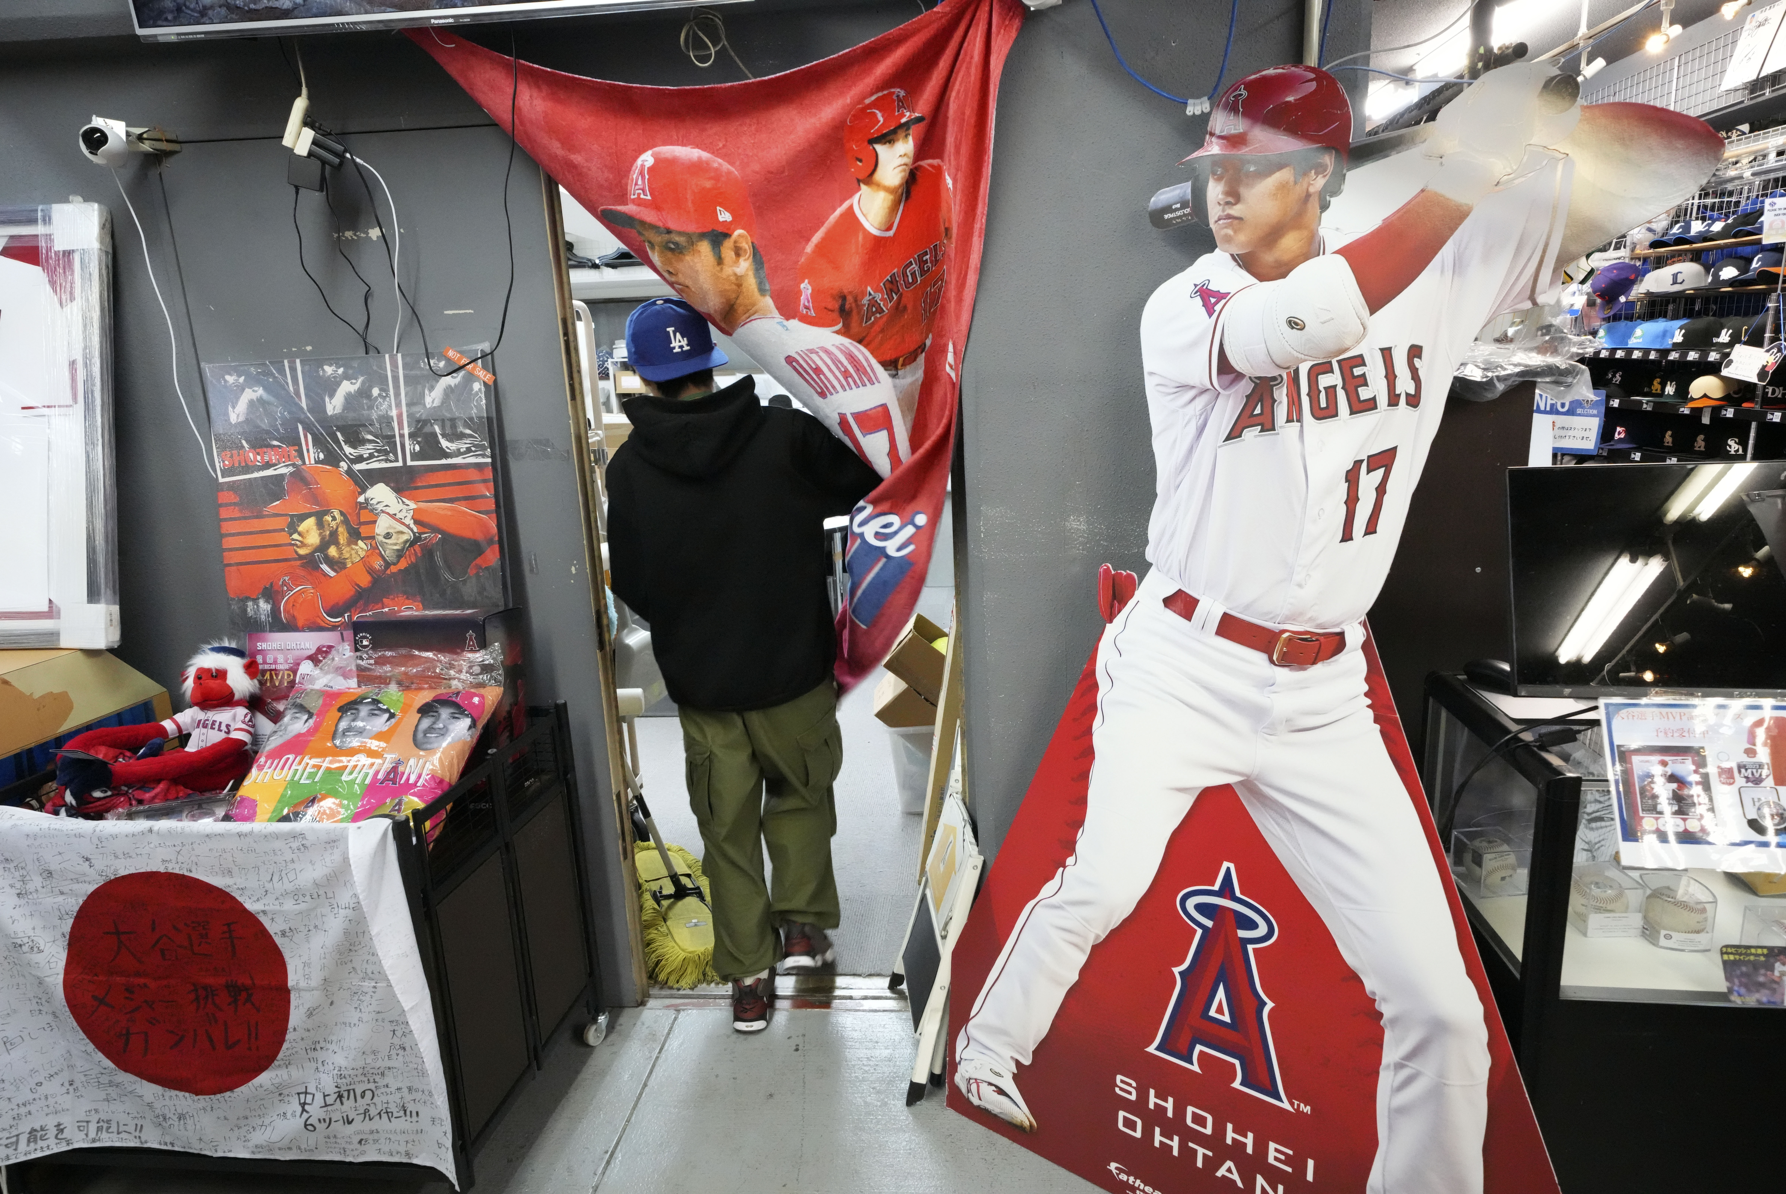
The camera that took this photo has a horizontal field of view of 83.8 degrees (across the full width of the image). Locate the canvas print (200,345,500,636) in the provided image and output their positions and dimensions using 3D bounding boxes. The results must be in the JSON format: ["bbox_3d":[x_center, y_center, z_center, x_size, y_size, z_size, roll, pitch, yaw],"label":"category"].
[{"bbox_3d":[-1.151,-0.181,2.158,0.605,0.670,0.030,-5,0,2],"label":"canvas print"}]

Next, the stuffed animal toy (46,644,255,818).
[{"bbox_3d":[-1.412,0.257,1.940,0.190,0.260,0.270,1,13,16],"label":"stuffed animal toy"}]

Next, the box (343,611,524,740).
[{"bbox_3d":[-0.951,0.202,2.123,0.285,0.330,0.145,0,6,10],"label":"box"}]

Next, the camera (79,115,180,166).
[{"bbox_3d":[-1.530,-0.912,1.998,0.080,0.085,0.180,-3,13,-3],"label":"camera"}]

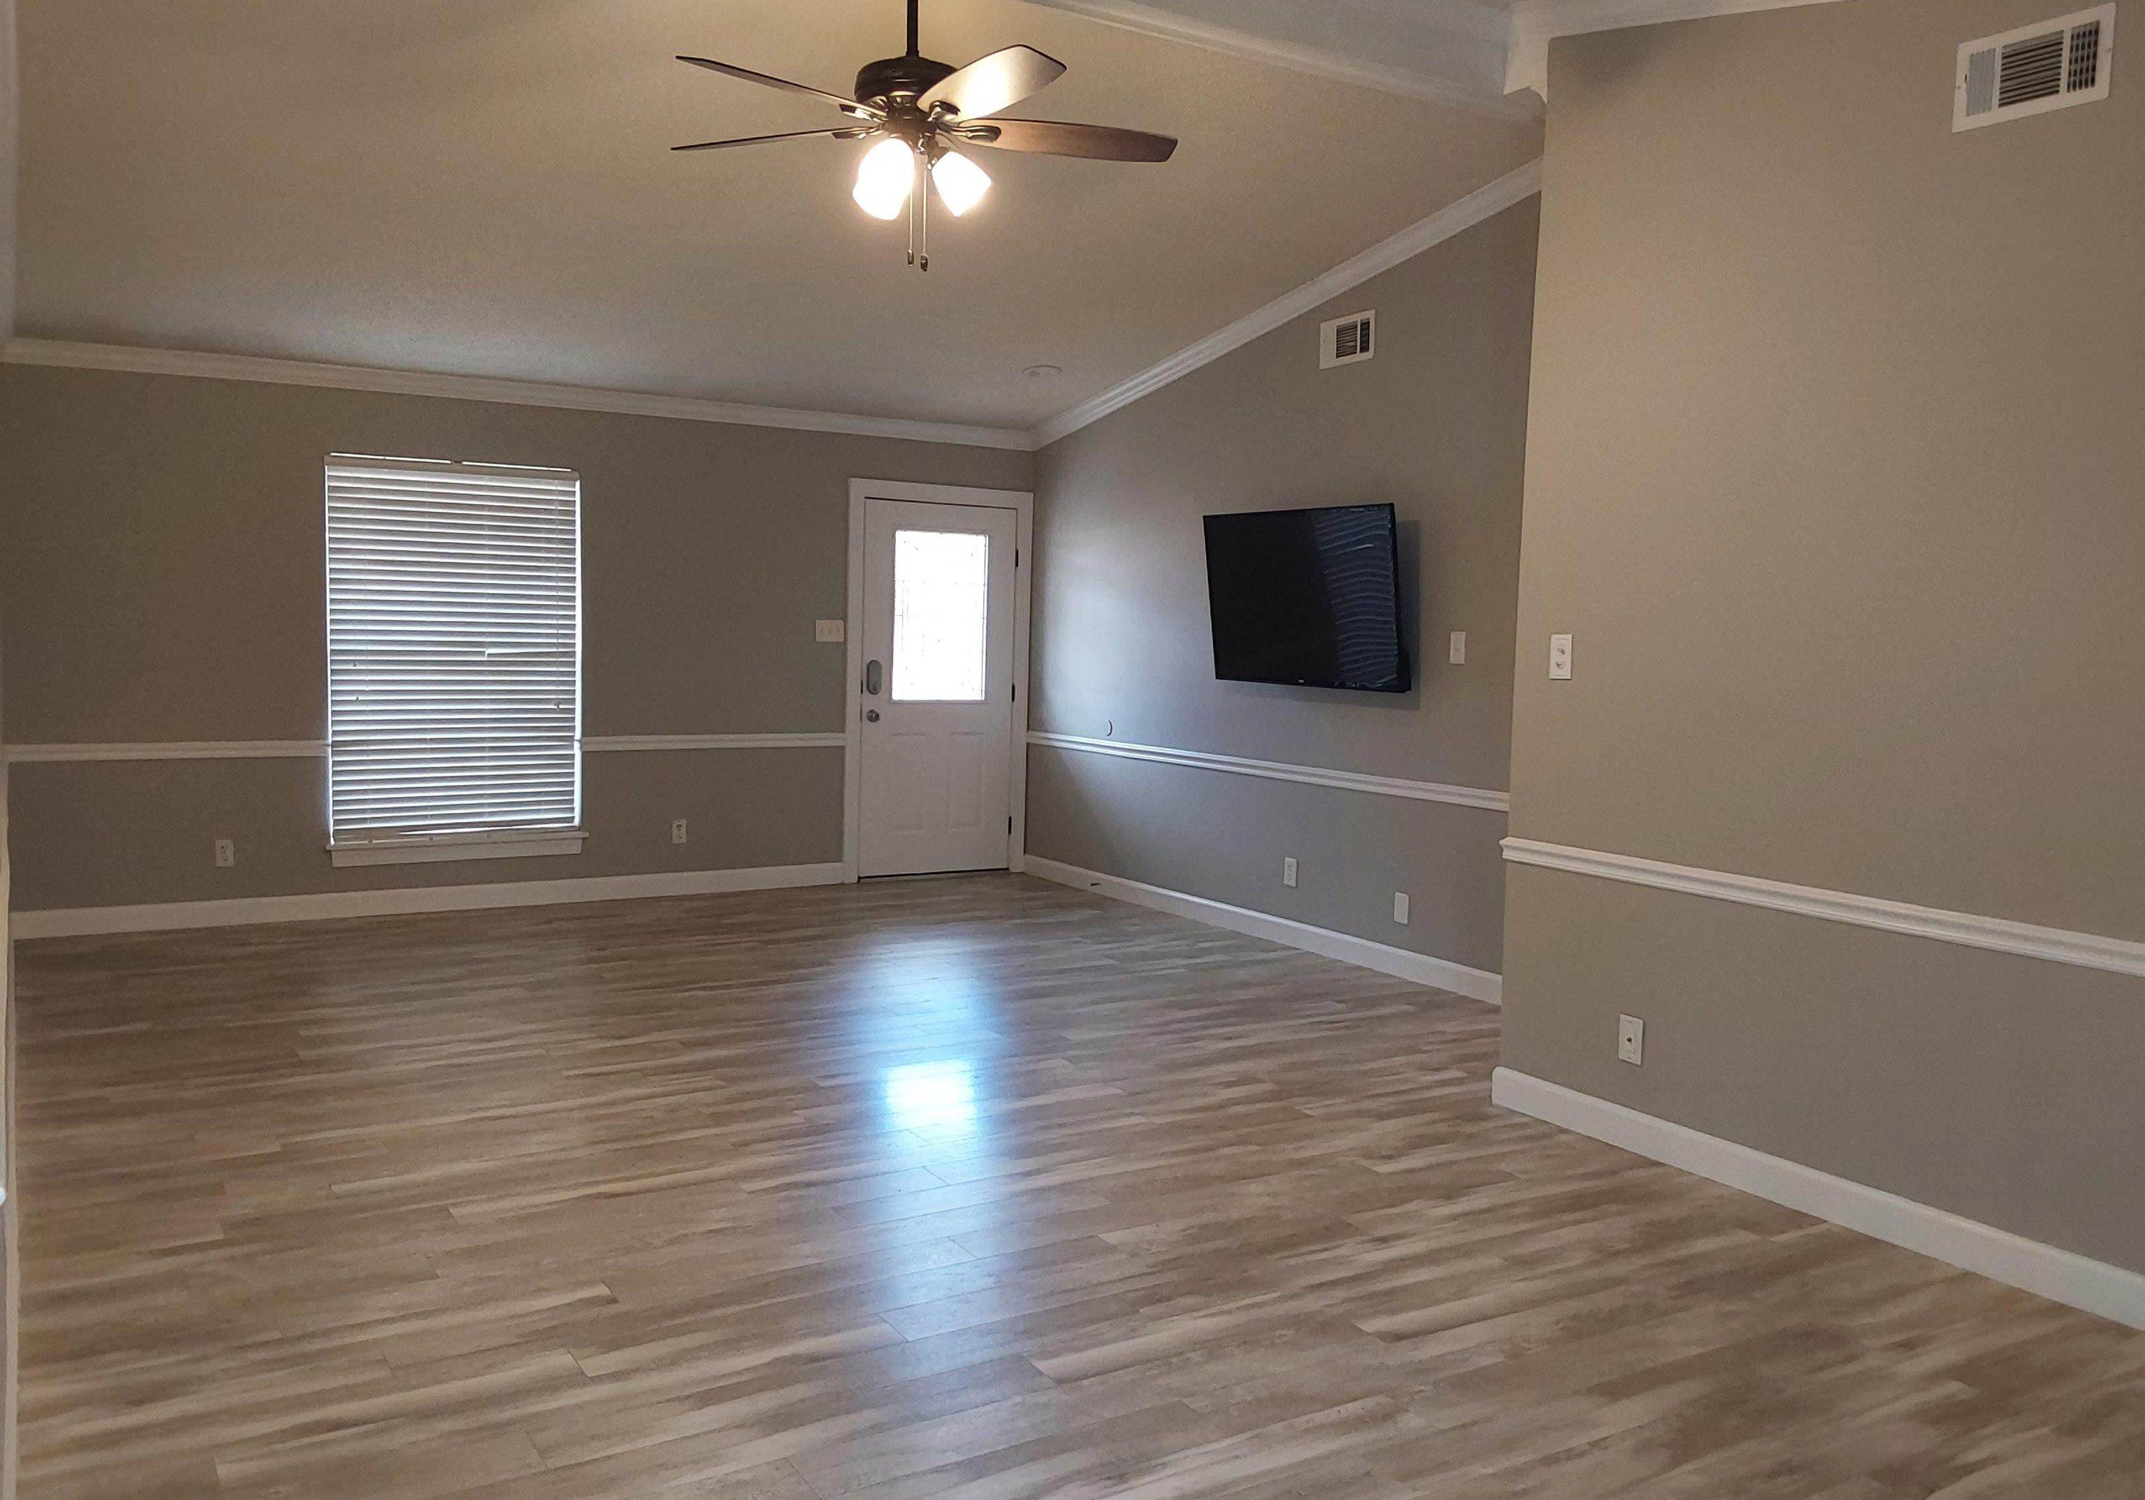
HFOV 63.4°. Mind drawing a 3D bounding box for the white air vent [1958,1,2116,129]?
[{"bbox_3d":[2.125,-1.506,3.846,0.022,0.198,0.347,-1,5,-32],"label":"white air vent"}]

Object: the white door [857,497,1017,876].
[{"bbox_3d":[-0.734,-0.325,9.426,0.920,2.010,0.050,-1,5,-32],"label":"white door"}]

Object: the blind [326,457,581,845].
[{"bbox_3d":[-2.853,-0.449,8.060,1.120,1.730,0.060,-1,5,-32],"label":"blind"}]

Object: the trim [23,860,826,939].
[{"bbox_3d":[-2.811,0.690,8.194,3.760,0.111,0.017,-1,5,-32],"label":"trim"}]

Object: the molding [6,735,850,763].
[{"bbox_3d":[-2.791,-0.018,8.136,3.780,0.068,0.024,-1,5,-32],"label":"molding"}]

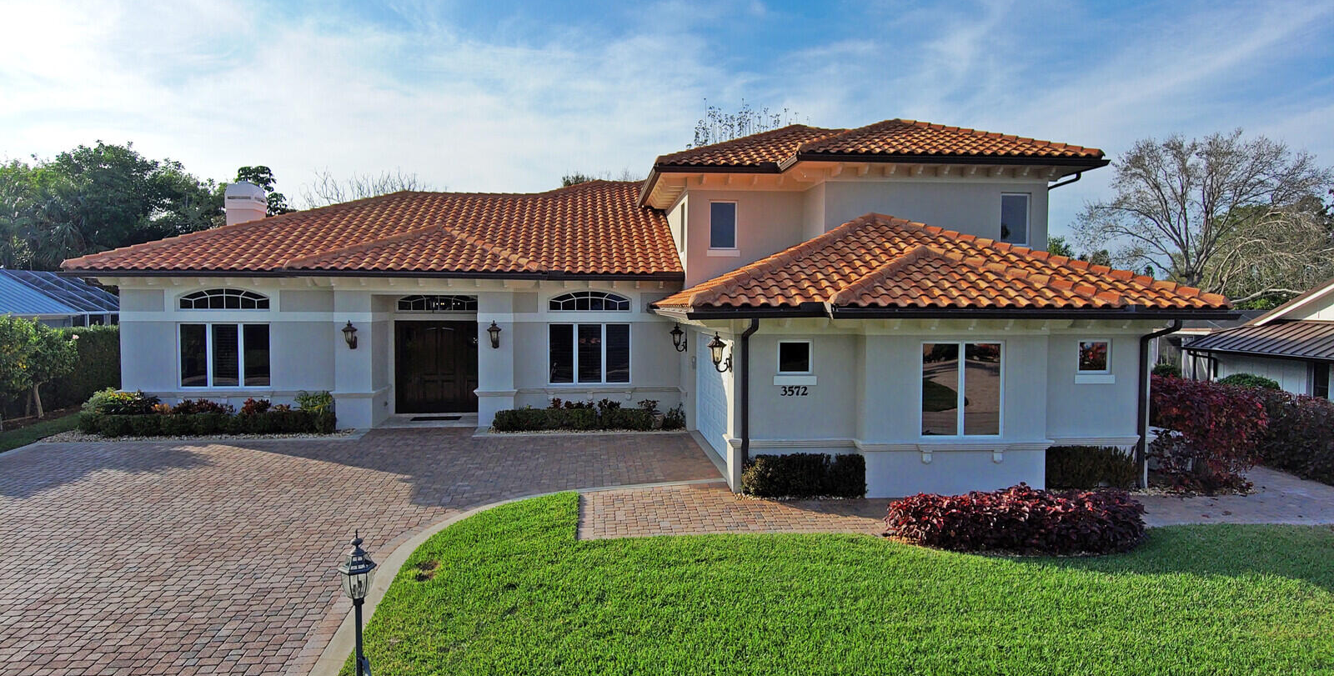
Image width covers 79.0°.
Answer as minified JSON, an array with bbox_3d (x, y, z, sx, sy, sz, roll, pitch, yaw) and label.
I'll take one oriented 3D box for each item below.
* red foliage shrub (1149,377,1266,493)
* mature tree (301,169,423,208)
[{"bbox_3d":[9.100,1.576,13.900,1.850,1.730,1.450,0,3,-6],"label":"red foliage shrub"},{"bbox_3d":[-13.300,-3.050,35.900,6.800,8.700,6.500,0,3,-6],"label":"mature tree"}]

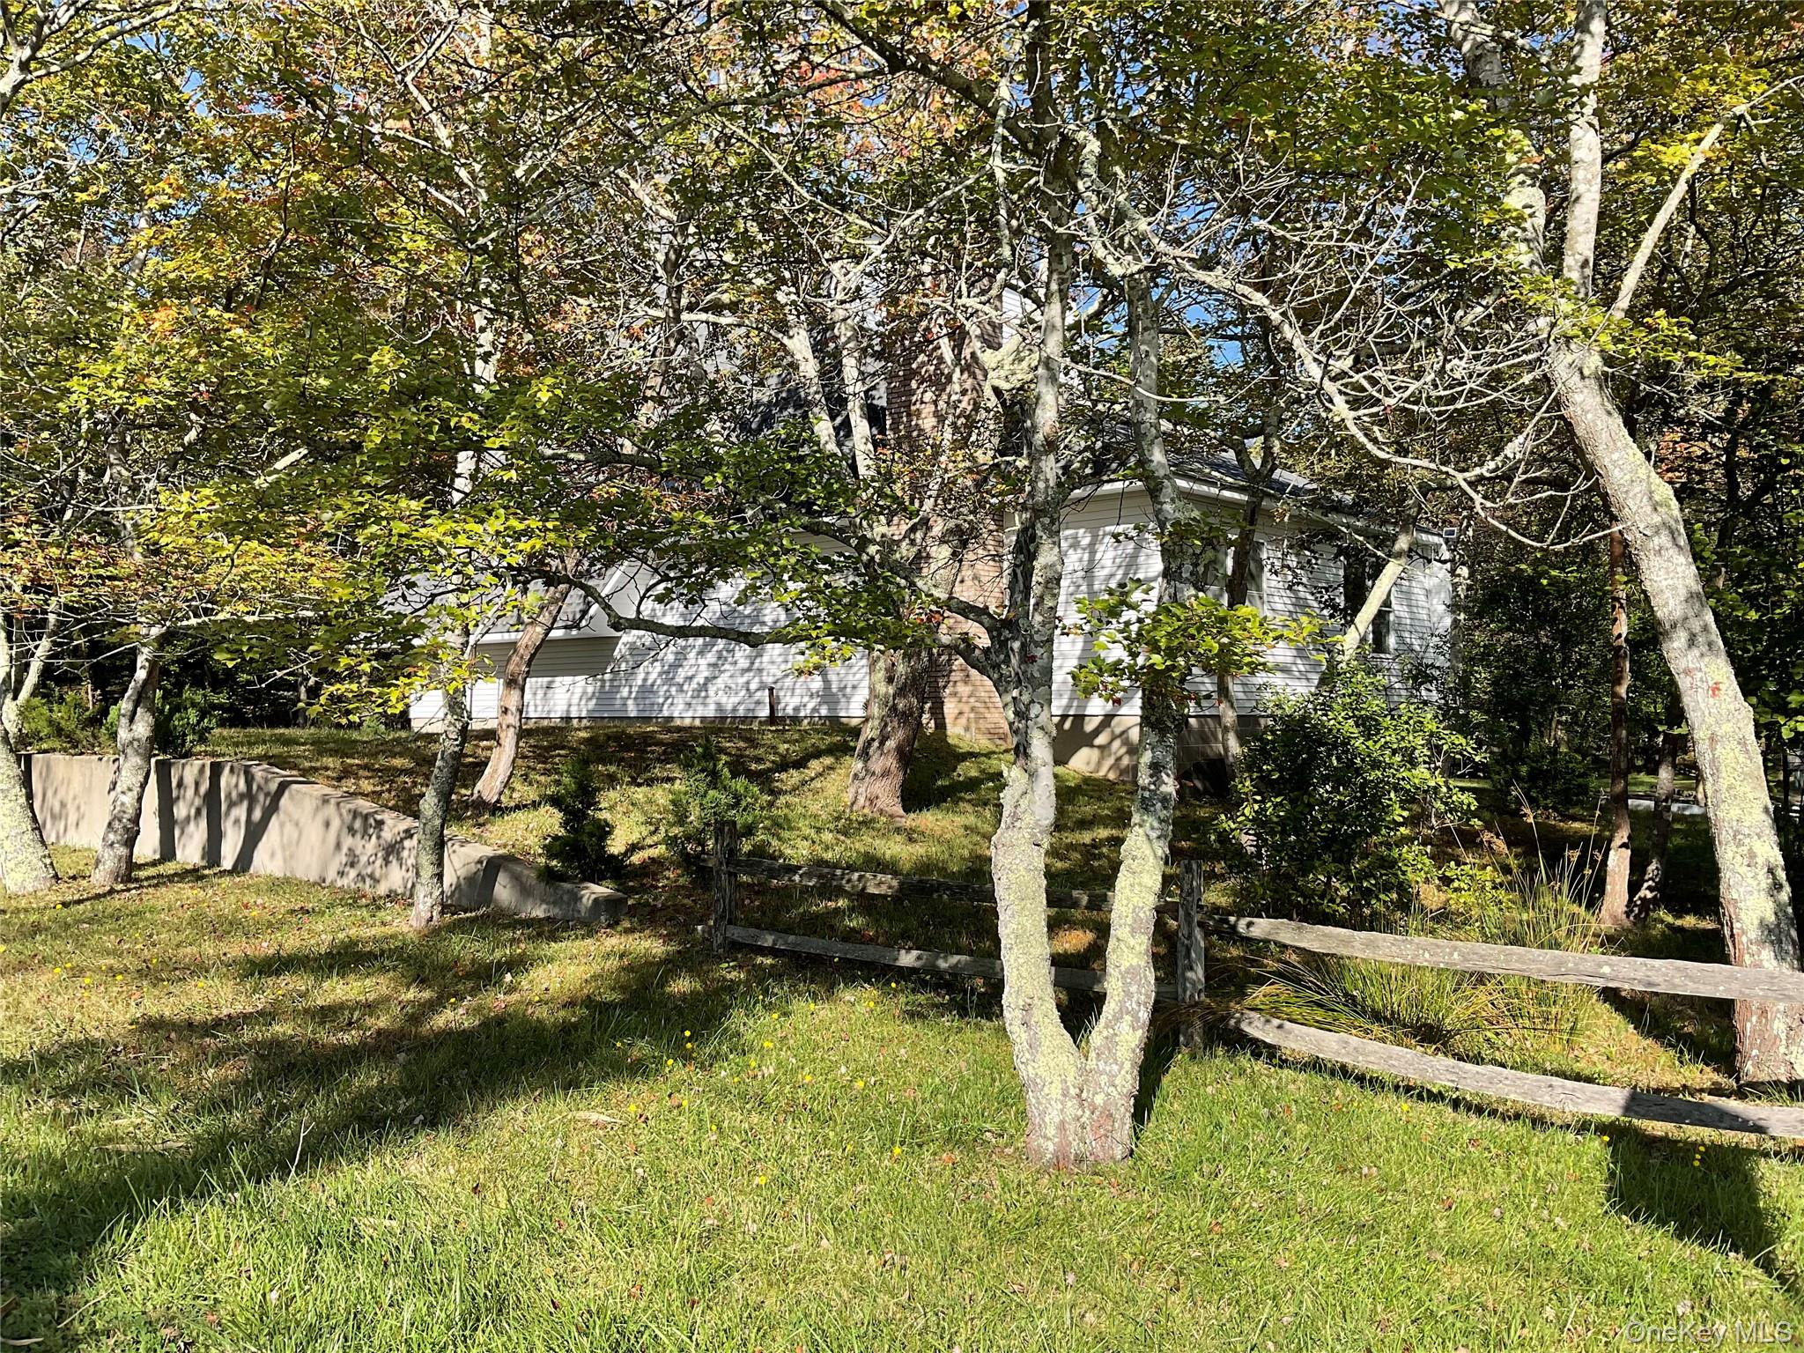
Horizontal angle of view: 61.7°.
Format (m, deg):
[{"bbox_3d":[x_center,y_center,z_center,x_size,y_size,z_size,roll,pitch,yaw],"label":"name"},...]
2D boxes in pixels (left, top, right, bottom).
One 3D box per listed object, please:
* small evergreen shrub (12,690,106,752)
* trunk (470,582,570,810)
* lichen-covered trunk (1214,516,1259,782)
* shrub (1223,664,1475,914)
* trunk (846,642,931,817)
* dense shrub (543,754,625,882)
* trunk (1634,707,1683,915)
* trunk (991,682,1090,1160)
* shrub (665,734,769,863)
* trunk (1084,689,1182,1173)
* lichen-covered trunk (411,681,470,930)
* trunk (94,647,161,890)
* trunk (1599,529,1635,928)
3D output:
[{"bbox_3d":[-10.772,0.567,19.300,1.171,0.781,1.100,0,-2,0],"label":"small evergreen shrub"},{"bbox_3d":[-3.589,0.185,14.200,0.933,2.115,0.450,0,-2,0],"label":"trunk"},{"bbox_3d":[3.477,-0.227,15.700,0.469,2.811,0.300,0,-1,0],"label":"lichen-covered trunk"},{"bbox_3d":[3.311,0.856,11.200,1.870,1.891,1.700,0,-1,0],"label":"shrub"},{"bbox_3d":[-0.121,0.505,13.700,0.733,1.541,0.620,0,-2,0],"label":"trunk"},{"bbox_3d":[-2.503,1.126,11.900,0.657,0.986,0.620,0,-2,0],"label":"dense shrub"},{"bbox_3d":[5.759,1.030,11.500,0.375,1.598,0.260,0,-1,0],"label":"trunk"},{"bbox_3d":[0.475,0.861,5.200,0.335,1.658,0.270,0,-1,0],"label":"trunk"},{"bbox_3d":[-1.447,0.952,11.800,0.801,0.996,0.780,0,-2,0],"label":"shrub"},{"bbox_3d":[0.793,0.862,5.220,0.346,1.621,0.270,0,-1,0],"label":"trunk"},{"bbox_3d":[-3.283,0.922,10.750,0.421,1.774,0.300,0,-1,0],"label":"lichen-covered trunk"},{"bbox_3d":[-6.931,0.774,13.500,0.629,2.191,0.420,0,-1,0],"label":"trunk"},{"bbox_3d":[5.111,0.368,10.800,0.260,2.845,0.240,0,-2,0],"label":"trunk"}]

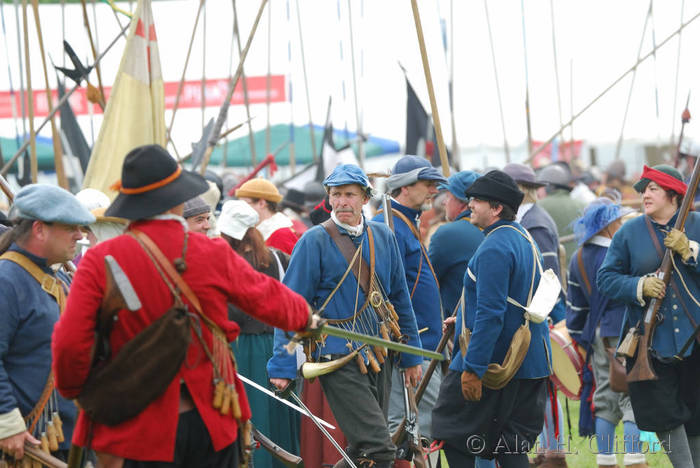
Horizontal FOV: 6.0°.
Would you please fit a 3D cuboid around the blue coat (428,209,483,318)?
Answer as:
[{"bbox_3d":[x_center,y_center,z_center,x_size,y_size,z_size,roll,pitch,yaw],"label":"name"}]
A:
[{"bbox_3d":[0.611,0.276,34.600,0.380,0.800,0.520,-1,0,37],"label":"blue coat"}]

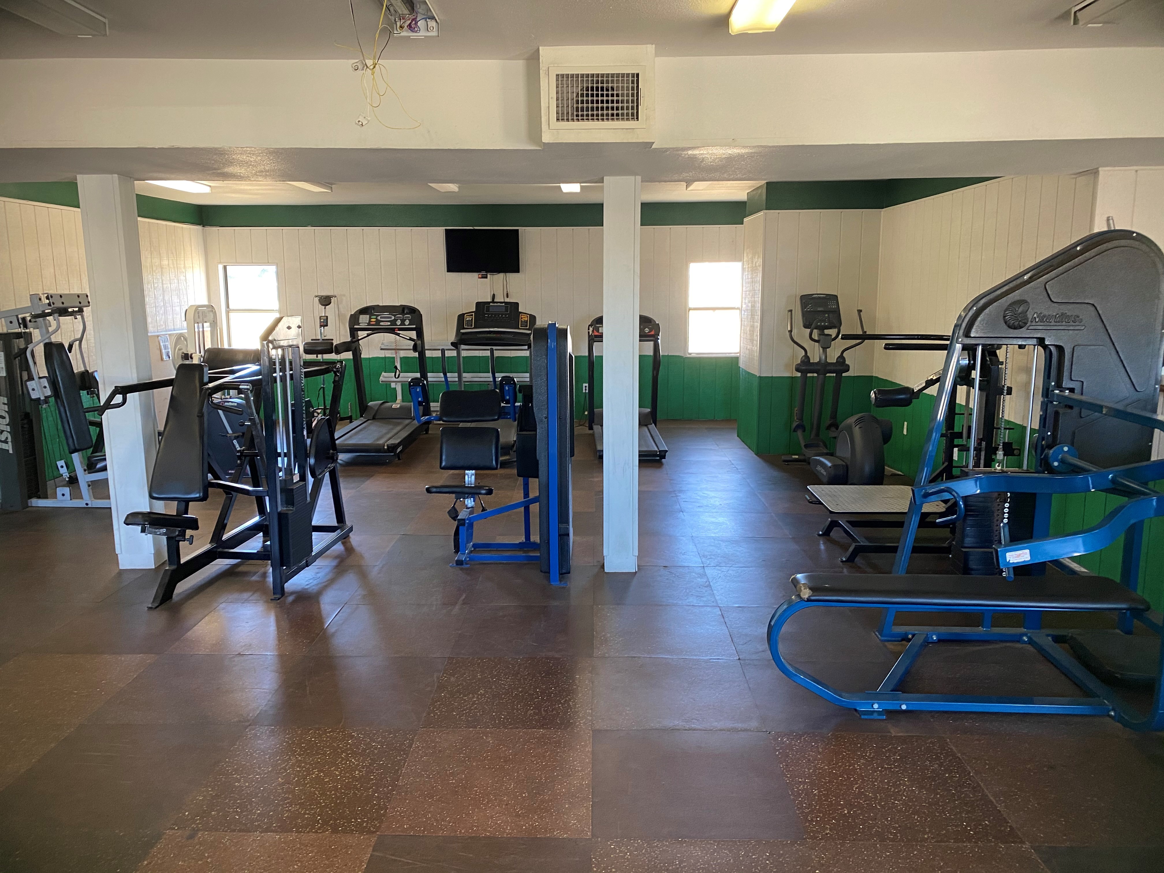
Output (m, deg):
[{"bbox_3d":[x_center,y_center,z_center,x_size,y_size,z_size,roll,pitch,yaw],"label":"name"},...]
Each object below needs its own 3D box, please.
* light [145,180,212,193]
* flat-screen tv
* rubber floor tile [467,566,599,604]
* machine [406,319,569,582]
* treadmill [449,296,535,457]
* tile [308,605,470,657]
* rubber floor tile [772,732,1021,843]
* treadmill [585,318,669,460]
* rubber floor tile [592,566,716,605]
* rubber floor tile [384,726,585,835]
[{"bbox_3d":[-3.502,-2.167,7.457,0.180,0.080,1.220,0,10,1],"label":"light"},{"bbox_3d":[-1.200,-2.251,10.633,0.895,0.515,0.070,0,13,1],"label":"flat-screen tv"},{"bbox_3d":[-0.238,0.783,4.587,0.610,0.012,0.610,0,10,1],"label":"rubber floor tile"},{"bbox_3d":[-0.509,0.026,4.991,0.945,1.345,1.050,0,10,1],"label":"machine"},{"bbox_3d":[-0.953,-0.666,9.237,0.930,1.500,1.950,0,10,1],"label":"treadmill"},{"bbox_3d":[-0.859,0.880,3.985,0.610,0.014,0.610,0,10,1],"label":"tile"},{"bbox_3d":[1.018,1.183,2.981,0.655,0.012,0.655,0,10,1],"label":"rubber floor tile"},{"bbox_3d":[0.488,-0.600,9.326,0.820,1.350,2.000,0,10,1],"label":"treadmill"},{"bbox_3d":[0.372,0.786,4.576,0.610,0.012,0.610,0,10,1],"label":"rubber floor tile"},{"bbox_3d":[-0.272,1.090,2.783,0.610,0.012,0.610,0,10,1],"label":"rubber floor tile"}]

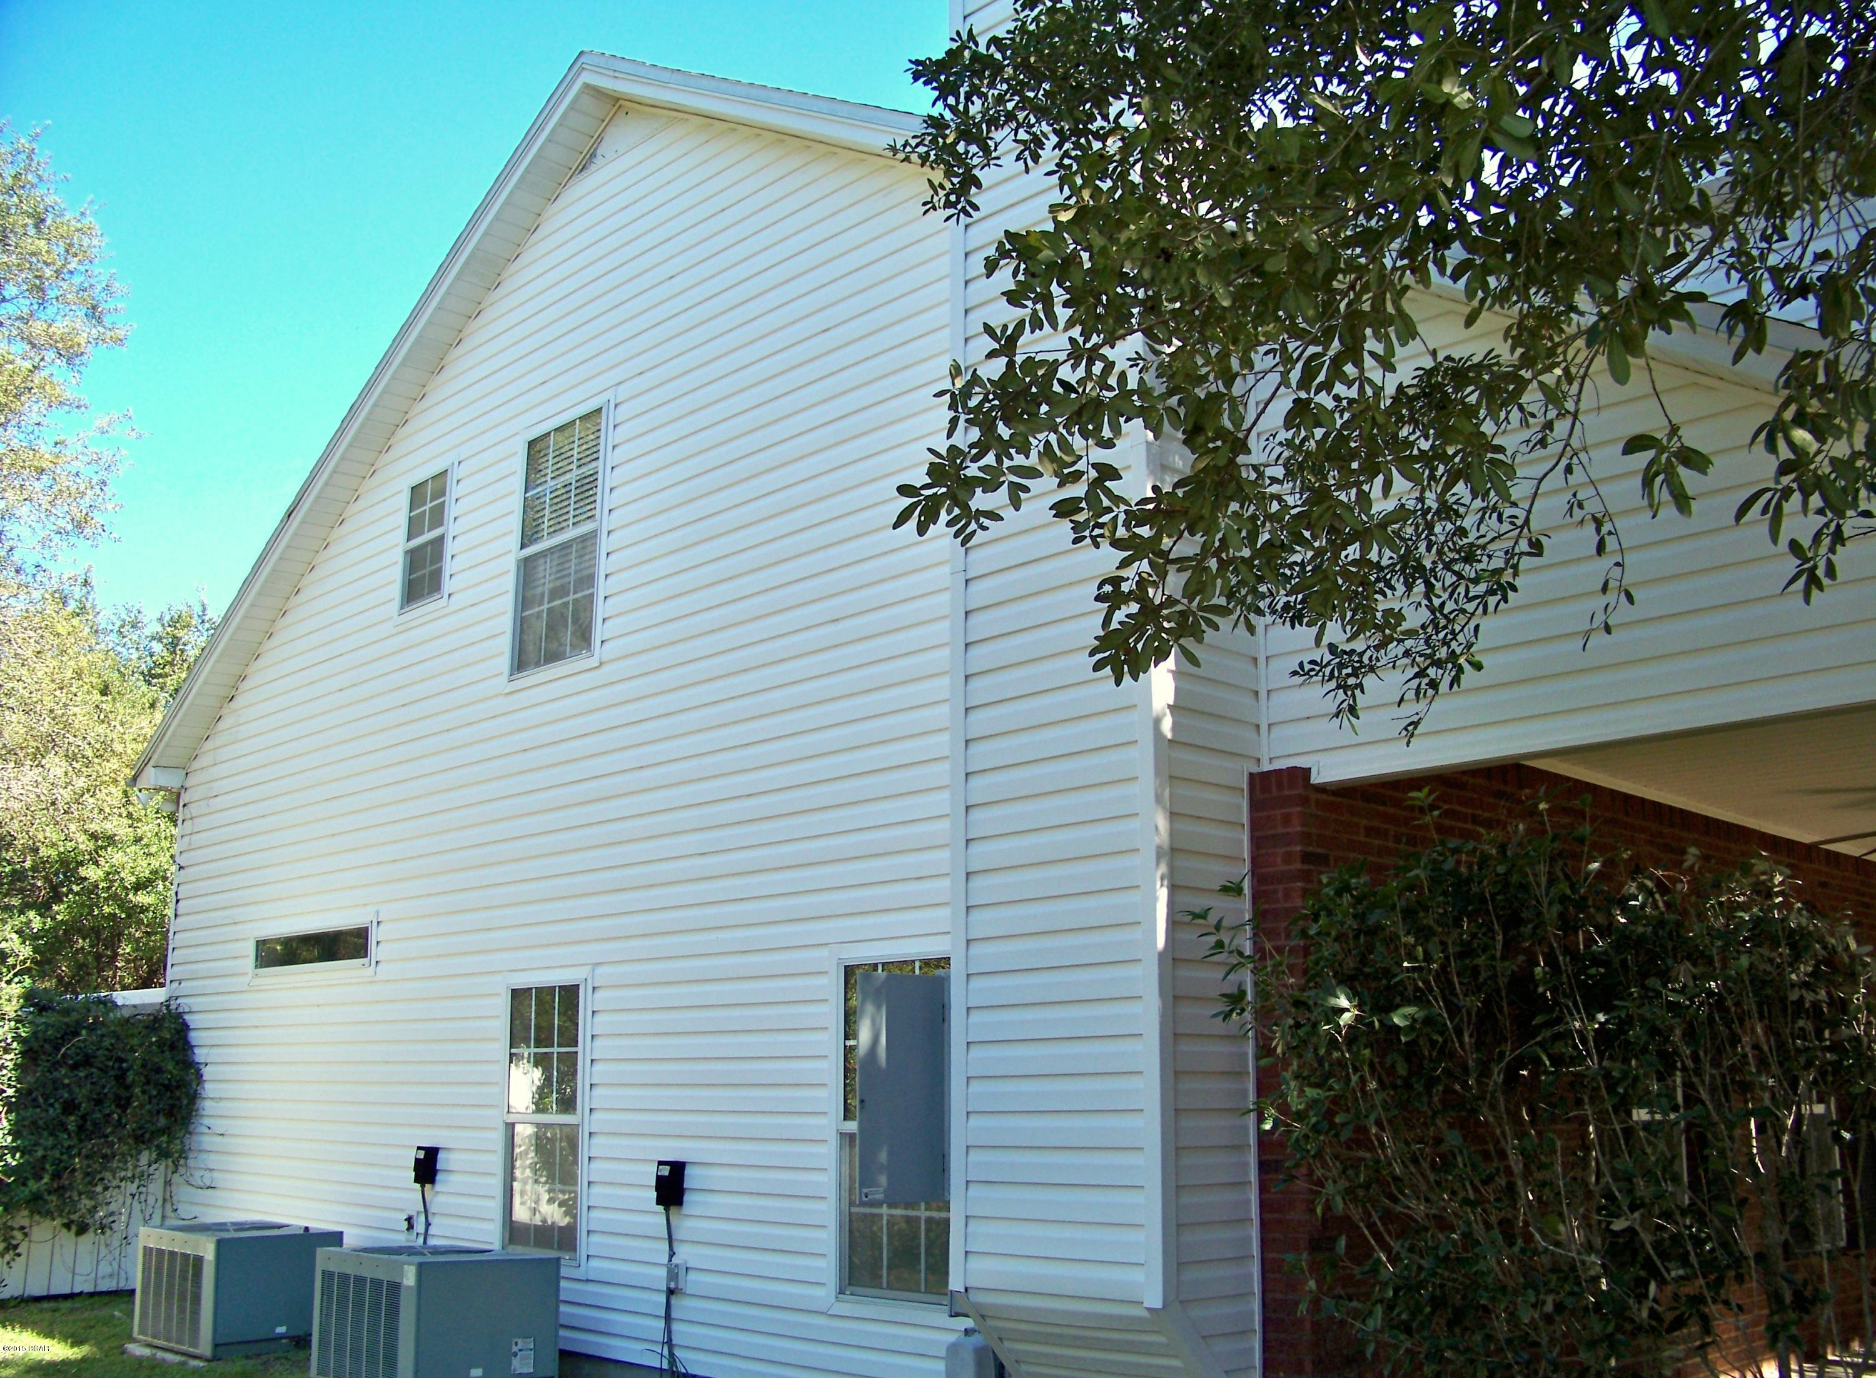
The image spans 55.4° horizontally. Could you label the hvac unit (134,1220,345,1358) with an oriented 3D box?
[{"bbox_3d":[-4.070,3.460,10.420,0.760,0.640,1.060,13,-18,-43],"label":"hvac unit"}]

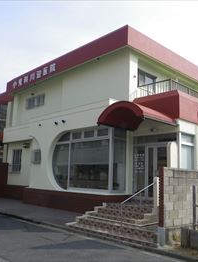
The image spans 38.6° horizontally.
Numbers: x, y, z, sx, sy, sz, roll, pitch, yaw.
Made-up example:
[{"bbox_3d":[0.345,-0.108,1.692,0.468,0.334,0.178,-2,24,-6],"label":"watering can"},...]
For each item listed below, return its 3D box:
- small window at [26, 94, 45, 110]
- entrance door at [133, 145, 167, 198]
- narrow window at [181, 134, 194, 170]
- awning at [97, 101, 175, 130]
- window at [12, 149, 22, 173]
[{"bbox_3d":[-4.009,-1.776,17.784,0.120,0.660,2.100,11,-13,-42],"label":"small window"},{"bbox_3d":[1.916,1.528,10.851,0.120,2.090,1.540,11,-13,-42],"label":"entrance door"},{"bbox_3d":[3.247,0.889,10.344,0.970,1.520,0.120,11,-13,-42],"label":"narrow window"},{"bbox_3d":[1.394,-0.529,10.417,1.900,0.700,2.140,11,-13,-42],"label":"awning"},{"bbox_3d":[-5.350,1.957,18.495,0.120,1.440,1.080,11,-13,-42],"label":"window"}]

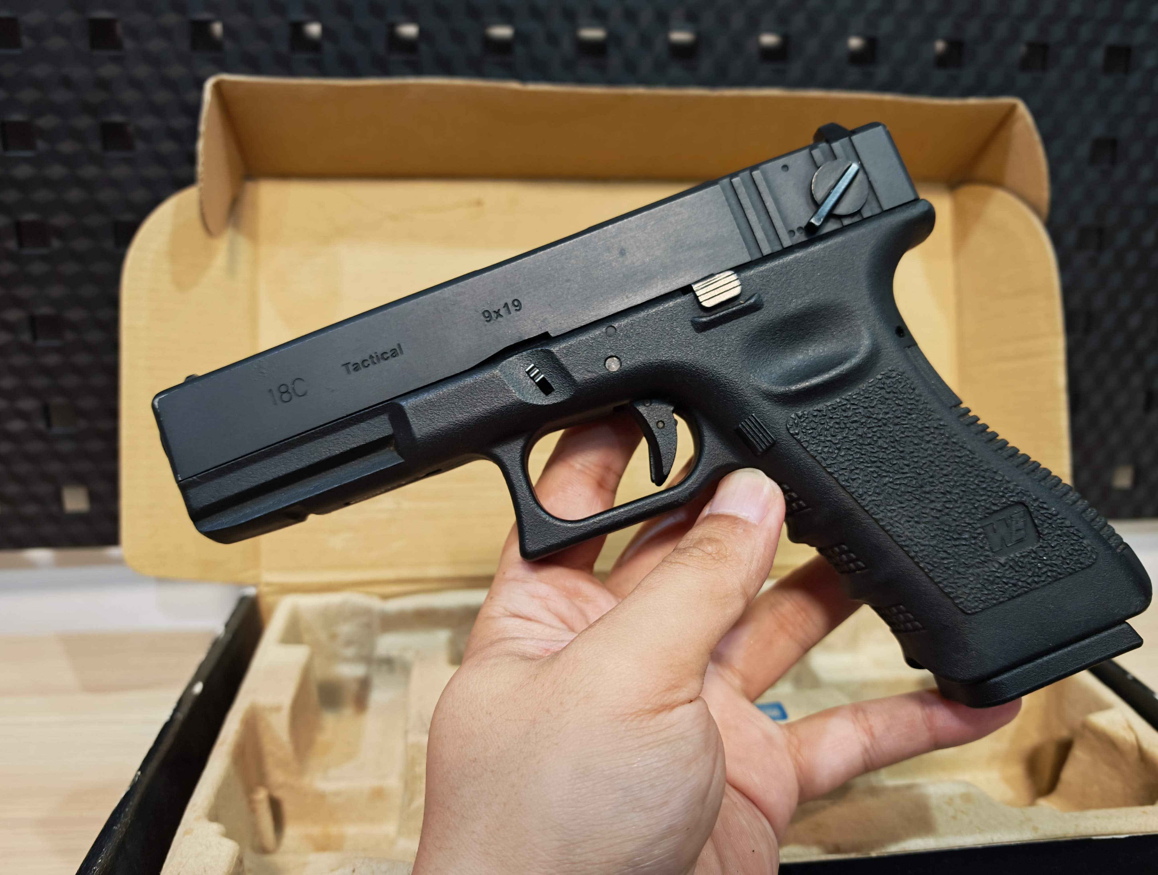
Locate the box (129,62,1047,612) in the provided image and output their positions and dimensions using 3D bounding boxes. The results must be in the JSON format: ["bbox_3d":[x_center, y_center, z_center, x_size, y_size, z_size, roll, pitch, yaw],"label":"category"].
[{"bbox_3d":[0.019,-0.030,0.304,0.382,0.181,0.043,-1,0,-6],"label":"box"}]

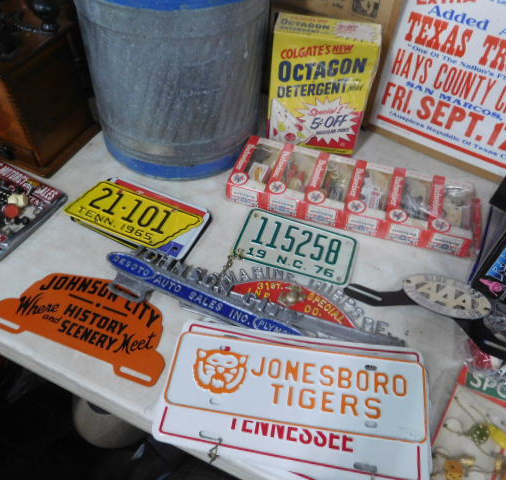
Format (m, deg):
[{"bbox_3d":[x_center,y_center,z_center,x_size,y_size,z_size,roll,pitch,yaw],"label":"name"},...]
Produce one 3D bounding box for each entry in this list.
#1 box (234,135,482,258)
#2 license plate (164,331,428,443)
[{"bbox_3d":[0.159,-0.076,0.751,0.383,0.038,0.125,14,52,10],"label":"box"},{"bbox_3d":[0.052,0.173,0.557,0.307,0.008,0.100,7,52,4],"label":"license plate"}]

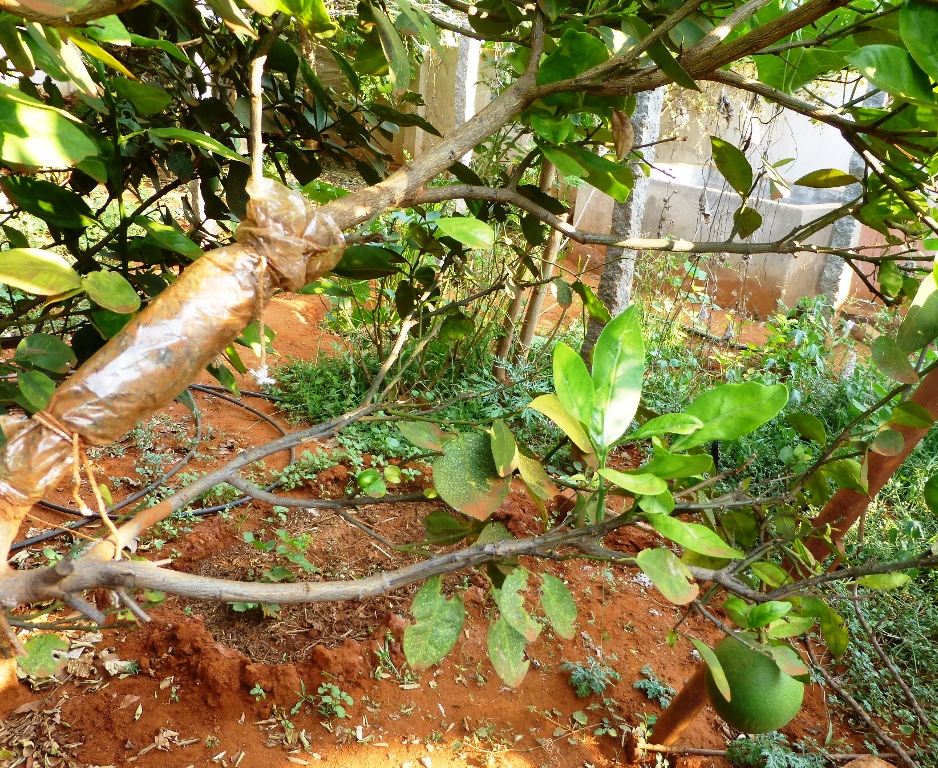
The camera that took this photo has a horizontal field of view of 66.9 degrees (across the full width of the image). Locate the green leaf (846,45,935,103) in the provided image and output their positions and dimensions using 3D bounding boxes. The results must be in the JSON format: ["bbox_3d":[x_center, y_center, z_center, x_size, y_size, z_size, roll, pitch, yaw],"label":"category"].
[{"bbox_3d":[0.451,-0.332,0.760,0.100,0.014,0.048,24,53,-18],"label":"green leaf"}]

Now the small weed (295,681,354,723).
[{"bbox_3d":[-0.285,0.626,1.400,0.110,0.055,0.085,4,18,0],"label":"small weed"}]

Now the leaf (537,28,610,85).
[{"bbox_3d":[0.134,-0.424,0.930,0.096,0.085,0.025,-24,-16,0],"label":"leaf"}]

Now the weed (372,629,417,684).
[{"bbox_3d":[-0.158,0.588,1.530,0.088,0.075,0.075,5,17,0],"label":"weed"}]

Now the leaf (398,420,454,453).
[{"bbox_3d":[-0.047,0.056,0.760,0.068,0.012,0.037,9,37,-18],"label":"leaf"}]

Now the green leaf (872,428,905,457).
[{"bbox_3d":[0.520,0.072,0.880,0.042,0.035,0.015,0,-18,0],"label":"green leaf"}]

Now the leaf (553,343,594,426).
[{"bbox_3d":[0.122,0.002,0.805,0.042,0.110,0.018,-14,-17,-18],"label":"leaf"}]

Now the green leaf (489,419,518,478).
[{"bbox_3d":[0.034,0.064,0.700,0.025,0.059,0.014,-7,9,-1],"label":"green leaf"}]

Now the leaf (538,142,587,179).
[{"bbox_3d":[0.121,-0.290,0.920,0.074,0.012,0.036,35,47,12],"label":"leaf"}]

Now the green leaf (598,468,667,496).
[{"bbox_3d":[0.180,0.106,0.782,0.078,0.018,0.038,12,38,27],"label":"green leaf"}]

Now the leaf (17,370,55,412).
[{"bbox_3d":[-0.536,0.008,0.880,0.040,0.055,0.016,-32,6,-18],"label":"leaf"}]

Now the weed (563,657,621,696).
[{"bbox_3d":[0.269,0.645,1.570,0.120,0.055,0.090,5,17,0],"label":"weed"}]

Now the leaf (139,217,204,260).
[{"bbox_3d":[-0.453,-0.220,1.080,0.130,0.022,0.048,33,37,0],"label":"leaf"}]

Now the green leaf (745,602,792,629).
[{"bbox_3d":[0.336,0.258,0.795,0.059,0.016,0.032,-20,44,-10],"label":"green leaf"}]

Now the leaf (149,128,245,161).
[{"bbox_3d":[-0.383,-0.334,0.998,0.150,0.025,0.050,18,27,2],"label":"leaf"}]

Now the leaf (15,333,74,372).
[{"bbox_3d":[-0.578,-0.037,0.968,0.084,0.020,0.055,3,53,3],"label":"leaf"}]

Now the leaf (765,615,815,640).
[{"bbox_3d":[0.308,0.233,0.680,0.047,0.016,0.025,-5,58,-4],"label":"leaf"}]

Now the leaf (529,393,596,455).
[{"bbox_3d":[0.093,0.041,0.710,0.032,0.088,0.022,-48,6,-25],"label":"leaf"}]

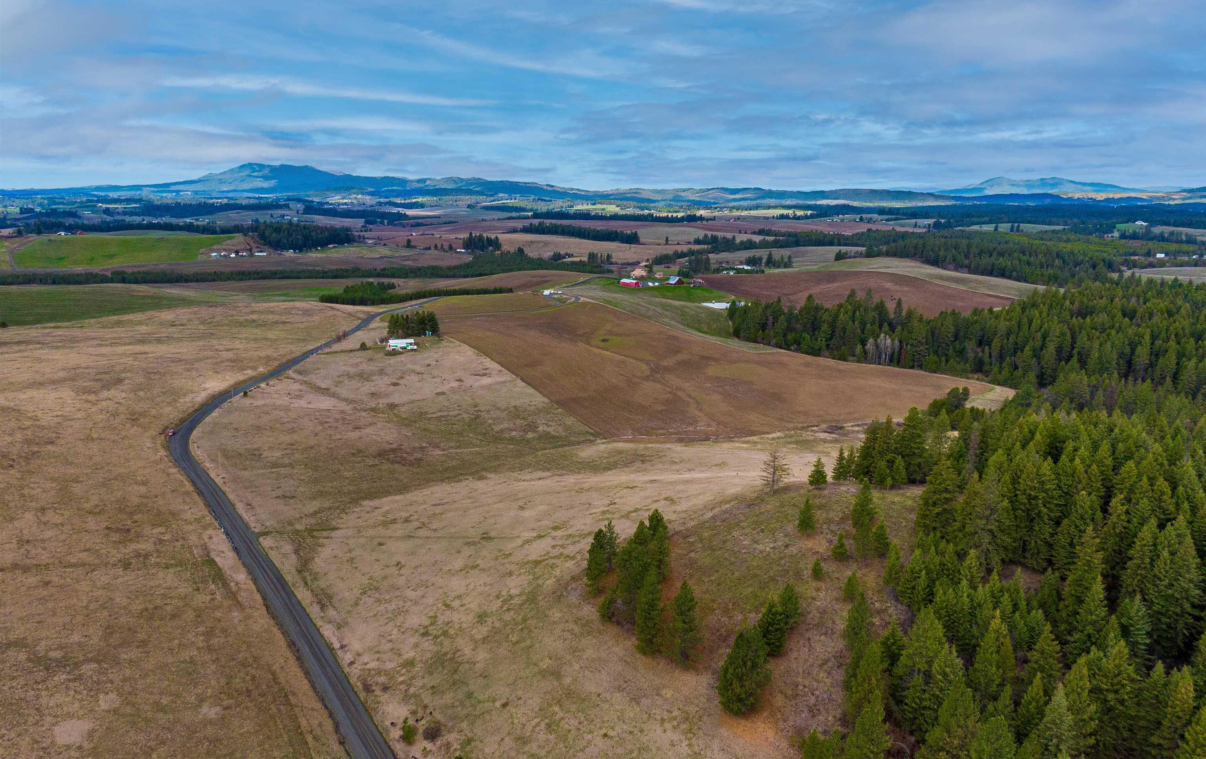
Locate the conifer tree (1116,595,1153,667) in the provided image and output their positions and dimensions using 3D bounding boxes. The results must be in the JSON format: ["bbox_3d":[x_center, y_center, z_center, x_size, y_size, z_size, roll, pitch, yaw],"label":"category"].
[{"bbox_3d":[95.950,45.710,151.050,6.280,14.970,6.280,0,13,0],"label":"conifer tree"}]

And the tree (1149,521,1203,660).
[{"bbox_3d":[106.010,39.280,154.540,9.800,28.000,9.800,0,13,0],"label":"tree"}]

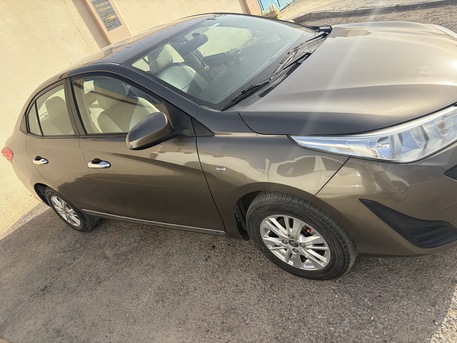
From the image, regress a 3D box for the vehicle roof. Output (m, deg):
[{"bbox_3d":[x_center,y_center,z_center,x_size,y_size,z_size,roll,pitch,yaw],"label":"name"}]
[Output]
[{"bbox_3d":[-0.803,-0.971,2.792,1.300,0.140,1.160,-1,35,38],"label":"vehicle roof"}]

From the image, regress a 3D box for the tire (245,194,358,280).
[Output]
[{"bbox_3d":[0.393,0.347,1.917,0.590,0.590,0.190,-1,35,38],"label":"tire"}]

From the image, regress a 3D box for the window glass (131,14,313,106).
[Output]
[{"bbox_3d":[0.022,-0.848,2.259,0.820,0.120,1.330,23,47,20],"label":"window glass"}]

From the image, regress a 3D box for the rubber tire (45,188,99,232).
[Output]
[{"bbox_3d":[-1.607,0.367,3.499,0.590,0.590,0.190,-1,35,38],"label":"rubber tire"}]

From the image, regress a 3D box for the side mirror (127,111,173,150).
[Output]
[{"bbox_3d":[-0.390,-0.200,1.765,0.170,0.160,0.220,-1,35,38],"label":"side mirror"}]

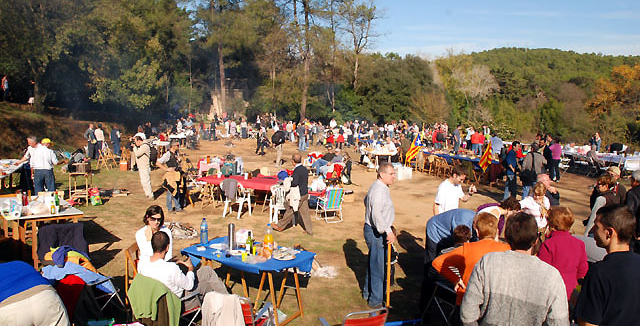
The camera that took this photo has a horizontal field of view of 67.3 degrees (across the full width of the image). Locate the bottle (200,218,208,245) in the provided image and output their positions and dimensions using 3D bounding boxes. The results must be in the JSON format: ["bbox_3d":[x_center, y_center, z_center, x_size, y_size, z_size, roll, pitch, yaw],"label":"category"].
[{"bbox_3d":[-1.355,0.804,5.650,0.088,0.308,0.088,0,4,0],"label":"bottle"}]

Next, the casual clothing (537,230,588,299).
[{"bbox_3d":[2.124,0.889,4.213,0.450,0.620,0.290,-1,6,-11],"label":"casual clothing"}]

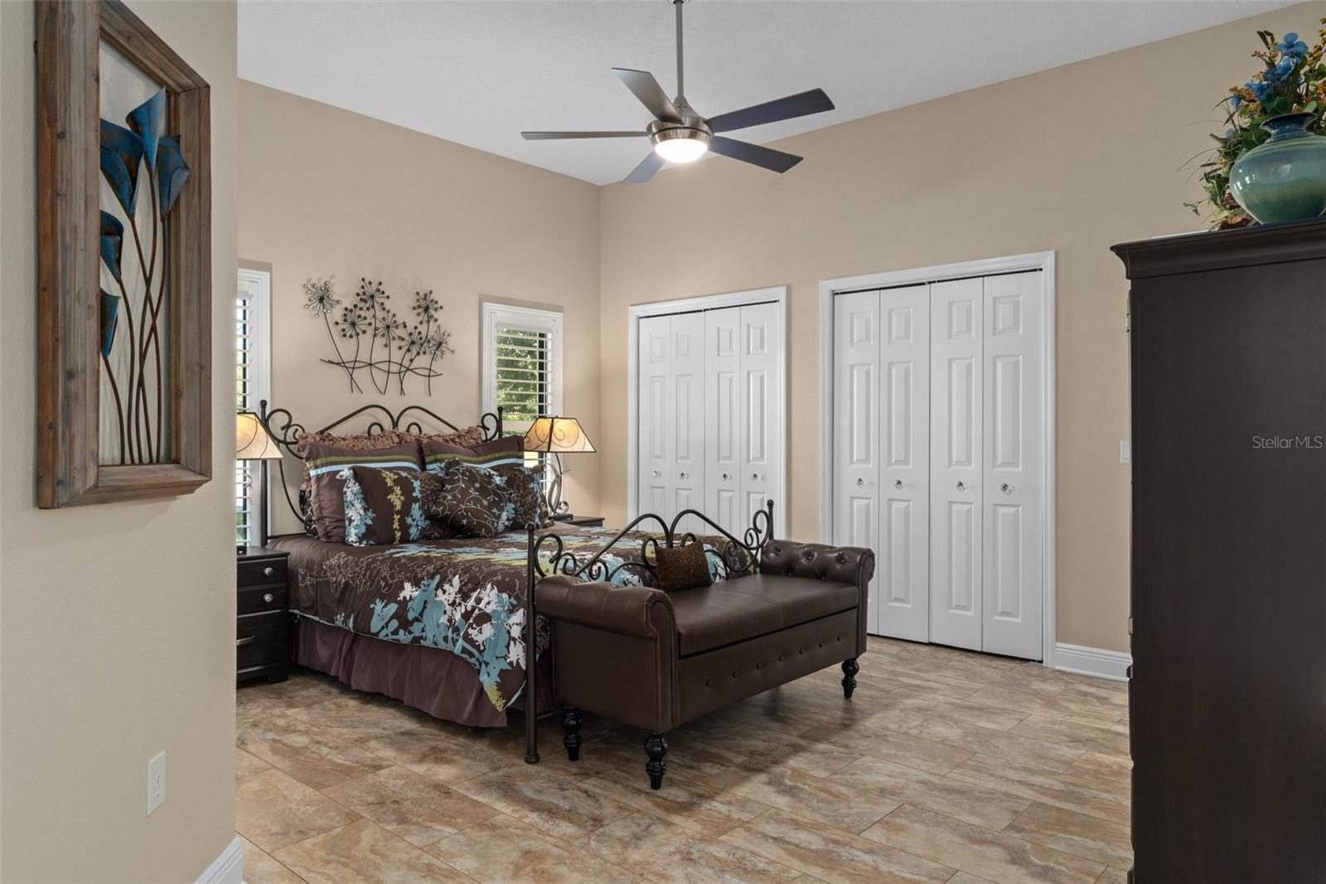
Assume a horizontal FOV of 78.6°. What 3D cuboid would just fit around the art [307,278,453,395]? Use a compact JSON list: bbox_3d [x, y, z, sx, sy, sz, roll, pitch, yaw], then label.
[{"bbox_3d":[-1.642,-0.617,4.780,0.050,0.668,0.941,0,0,43],"label":"art"}]

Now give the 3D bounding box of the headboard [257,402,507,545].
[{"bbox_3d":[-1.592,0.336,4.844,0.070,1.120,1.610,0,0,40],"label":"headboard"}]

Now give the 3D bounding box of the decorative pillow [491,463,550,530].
[{"bbox_3d":[-0.880,0.330,4.900,0.430,0.400,0.170,0,-19,-45],"label":"decorative pillow"}]

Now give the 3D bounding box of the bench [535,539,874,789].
[{"bbox_3d":[0.258,0.809,3.306,0.513,0.680,1.554,0,0,42],"label":"bench"}]

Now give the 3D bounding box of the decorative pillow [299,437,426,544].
[{"bbox_3d":[-1.630,0.270,4.430,0.180,0.500,0.660,-23,-14,38],"label":"decorative pillow"}]

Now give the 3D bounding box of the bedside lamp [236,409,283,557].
[{"bbox_3d":[-2.165,0.205,4.050,0.320,0.700,0.460,0,1,40],"label":"bedside lamp"}]

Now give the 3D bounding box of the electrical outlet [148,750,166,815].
[{"bbox_3d":[-1.086,0.730,1.737,0.008,0.114,0.070,0,0,-4],"label":"electrical outlet"}]

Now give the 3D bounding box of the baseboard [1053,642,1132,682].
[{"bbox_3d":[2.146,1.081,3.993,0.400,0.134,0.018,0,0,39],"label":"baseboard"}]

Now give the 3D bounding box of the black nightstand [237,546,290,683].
[{"bbox_3d":[-2.130,0.840,3.880,0.430,0.620,0.500,0,1,40],"label":"black nightstand"}]

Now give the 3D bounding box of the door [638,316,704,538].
[{"bbox_3d":[0.067,0.117,5.698,0.584,2.007,0.036,0,0,39],"label":"door"}]

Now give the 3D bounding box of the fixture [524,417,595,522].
[{"bbox_3d":[-0.700,0.155,5.480,0.320,0.690,0.460,0,1,40],"label":"fixture"}]

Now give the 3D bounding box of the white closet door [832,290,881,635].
[{"bbox_3d":[1.158,0.121,4.829,0.295,2.007,0.036,0,0,39],"label":"white closet door"}]

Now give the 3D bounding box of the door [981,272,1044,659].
[{"bbox_3d":[1.840,0.127,4.270,0.305,2.000,0.040,0,1,41],"label":"door"}]

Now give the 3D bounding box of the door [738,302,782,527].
[{"bbox_3d":[0.630,0.120,5.250,0.305,2.000,0.040,0,1,41],"label":"door"}]

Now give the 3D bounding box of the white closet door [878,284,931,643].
[{"bbox_3d":[1.393,0.120,4.650,0.296,2.000,0.040,0,0,40],"label":"white closet door"}]

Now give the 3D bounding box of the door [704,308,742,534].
[{"bbox_3d":[0.410,0.118,5.425,0.292,2.007,0.036,0,0,39],"label":"door"}]

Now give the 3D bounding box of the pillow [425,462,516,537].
[{"bbox_3d":[-1.070,0.320,4.500,0.460,0.420,0.180,0,-24,-38],"label":"pillow"}]

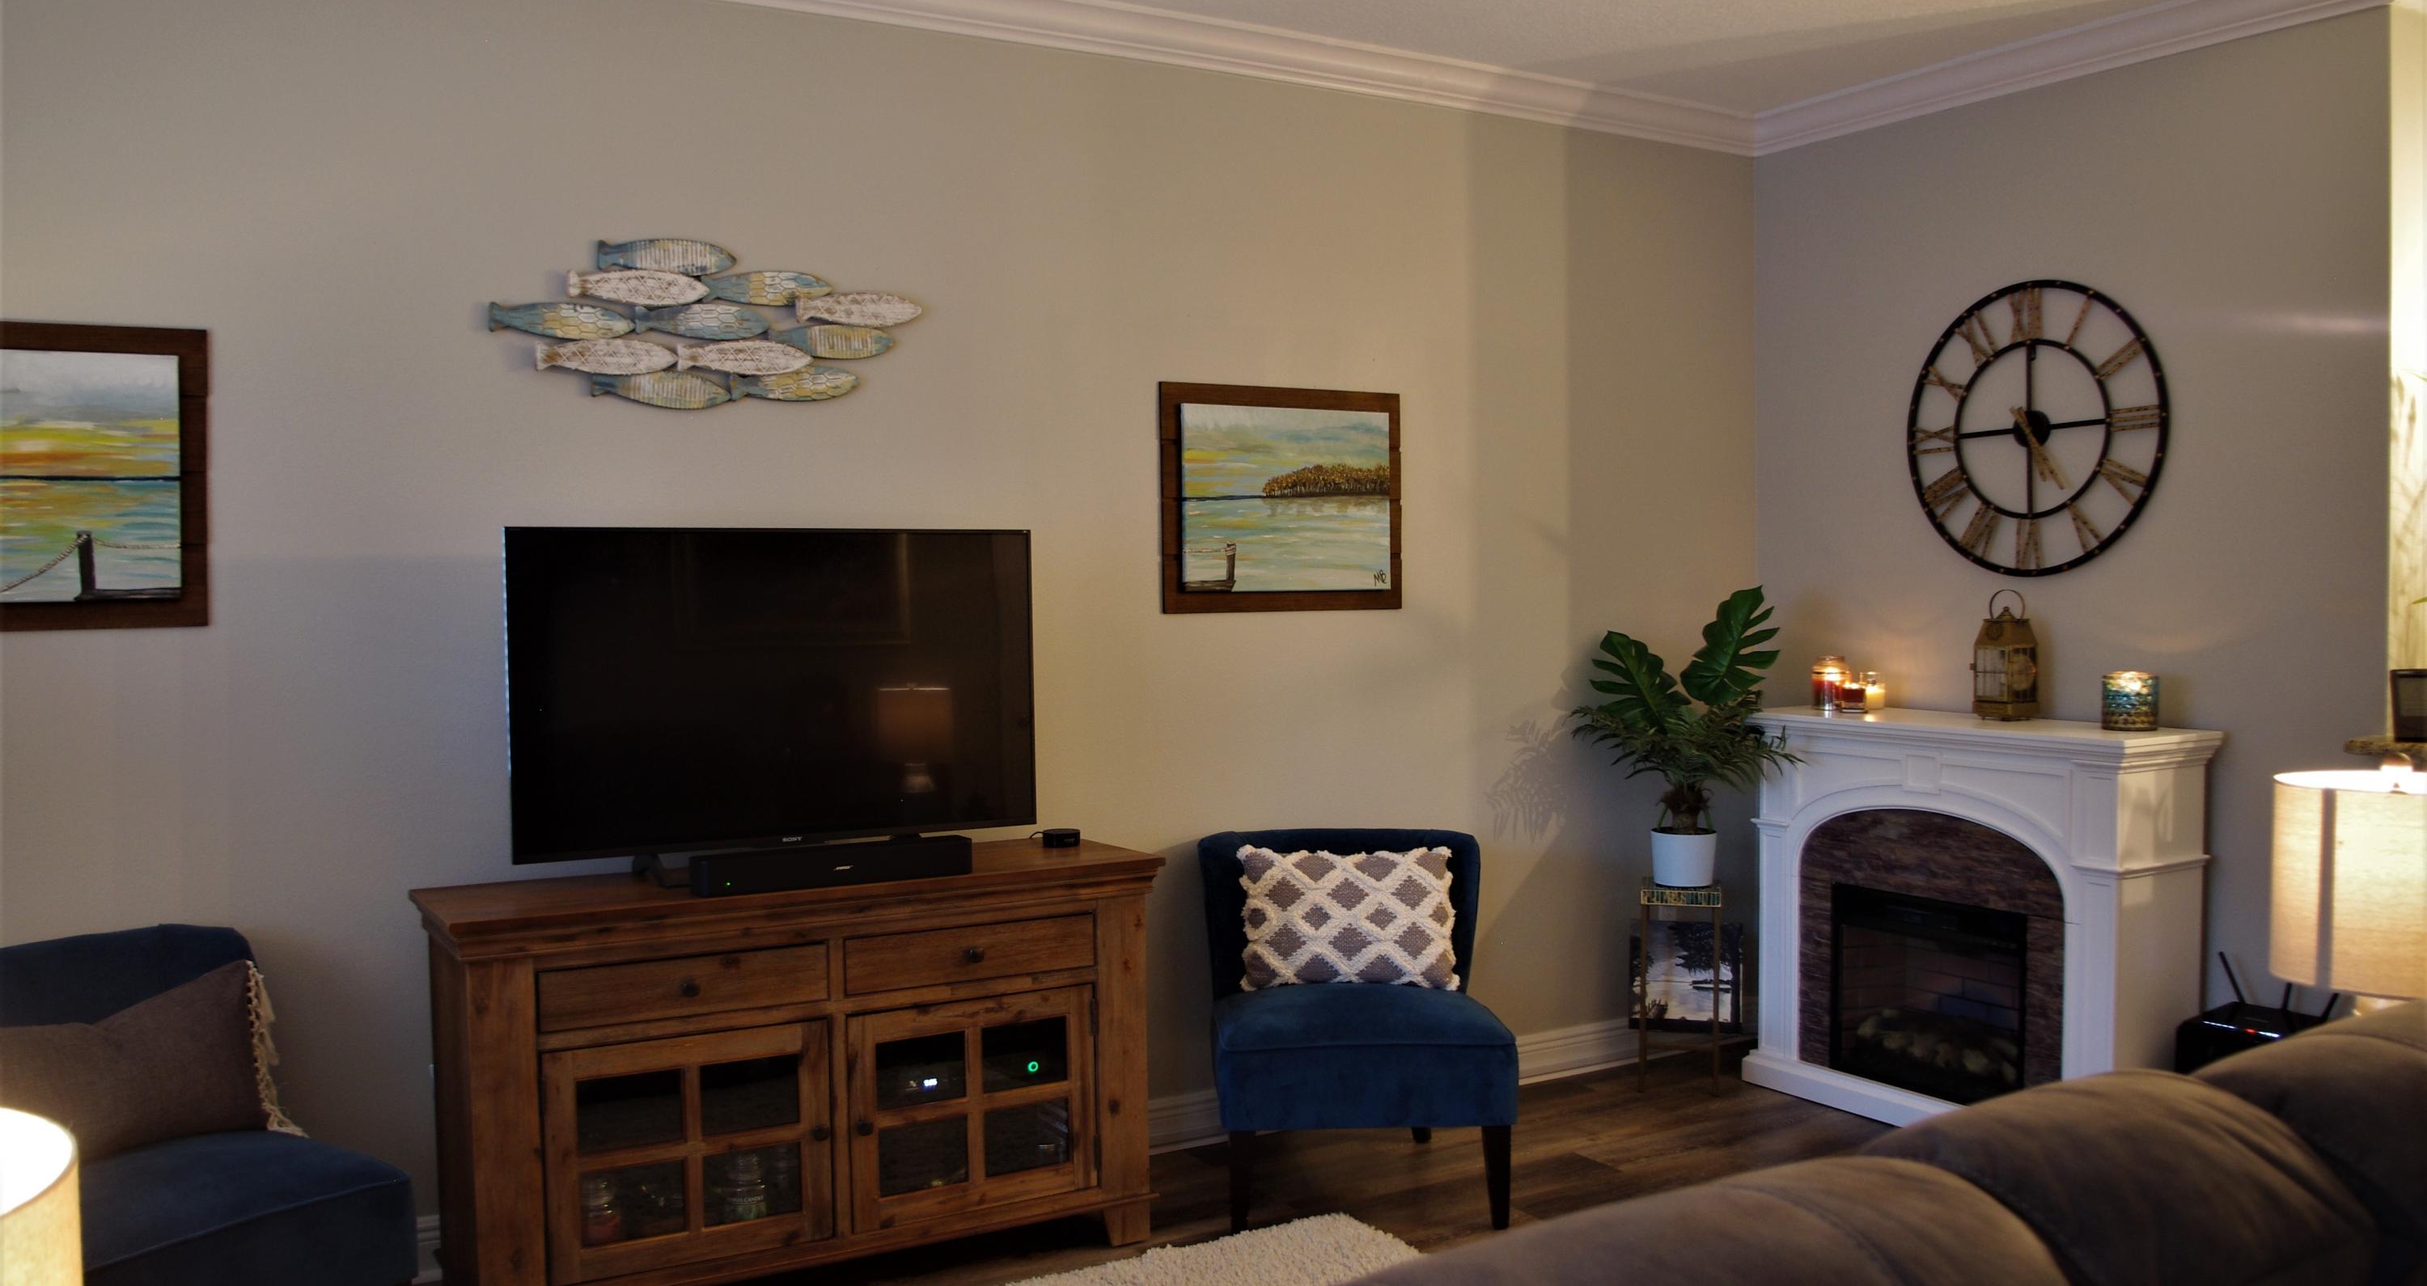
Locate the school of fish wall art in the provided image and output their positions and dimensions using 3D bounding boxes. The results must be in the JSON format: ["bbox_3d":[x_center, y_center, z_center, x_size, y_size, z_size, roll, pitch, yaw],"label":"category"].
[{"bbox_3d":[-1.055,-0.670,3.859,0.910,0.335,0.045,-2,2,-30],"label":"school of fish wall art"}]

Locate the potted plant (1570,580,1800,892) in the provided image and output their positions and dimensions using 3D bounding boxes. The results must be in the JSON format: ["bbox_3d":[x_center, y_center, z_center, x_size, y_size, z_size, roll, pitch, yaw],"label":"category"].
[{"bbox_3d":[1.291,0.255,4.982,0.620,0.830,0.520,0,2,14],"label":"potted plant"}]

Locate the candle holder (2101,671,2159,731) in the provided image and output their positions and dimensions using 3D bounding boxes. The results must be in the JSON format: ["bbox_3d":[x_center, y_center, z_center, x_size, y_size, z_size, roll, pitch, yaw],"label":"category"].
[{"bbox_3d":[2.147,0.140,4.254,0.127,0.132,0.127,-2,2,-30],"label":"candle holder"}]

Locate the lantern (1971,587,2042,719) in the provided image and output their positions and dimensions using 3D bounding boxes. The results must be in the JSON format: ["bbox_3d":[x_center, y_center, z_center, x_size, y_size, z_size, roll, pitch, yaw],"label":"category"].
[{"bbox_3d":[1.984,0.031,4.550,0.155,0.325,0.155,-2,2,-30],"label":"lantern"}]

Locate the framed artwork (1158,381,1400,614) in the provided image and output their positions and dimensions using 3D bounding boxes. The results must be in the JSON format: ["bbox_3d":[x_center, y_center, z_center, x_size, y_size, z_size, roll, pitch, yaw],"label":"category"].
[{"bbox_3d":[0.180,-0.359,4.581,0.715,0.558,0.045,-2,2,-30],"label":"framed artwork"}]

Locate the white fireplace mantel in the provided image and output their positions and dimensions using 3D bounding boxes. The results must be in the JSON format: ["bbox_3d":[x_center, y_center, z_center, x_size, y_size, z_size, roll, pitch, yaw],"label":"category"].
[{"bbox_3d":[1.897,0.718,4.630,0.390,1.050,1.170,-2,2,-30],"label":"white fireplace mantel"}]

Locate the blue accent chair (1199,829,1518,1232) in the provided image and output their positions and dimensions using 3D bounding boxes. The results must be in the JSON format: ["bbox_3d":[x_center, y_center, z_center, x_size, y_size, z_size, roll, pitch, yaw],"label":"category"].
[{"bbox_3d":[0.313,0.866,4.198,0.660,0.800,0.660,0,2,-3],"label":"blue accent chair"}]

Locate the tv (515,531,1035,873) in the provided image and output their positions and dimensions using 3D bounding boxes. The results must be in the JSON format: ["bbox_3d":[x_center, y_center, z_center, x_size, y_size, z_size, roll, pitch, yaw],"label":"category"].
[{"bbox_3d":[-0.873,0.086,3.701,1.085,0.640,0.070,-2,2,-30],"label":"tv"}]

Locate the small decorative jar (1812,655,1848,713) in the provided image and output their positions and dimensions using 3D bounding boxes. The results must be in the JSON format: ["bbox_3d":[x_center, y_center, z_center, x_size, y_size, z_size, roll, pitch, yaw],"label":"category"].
[{"bbox_3d":[1.677,0.111,4.939,0.088,0.145,0.088,-2,2,-30],"label":"small decorative jar"}]

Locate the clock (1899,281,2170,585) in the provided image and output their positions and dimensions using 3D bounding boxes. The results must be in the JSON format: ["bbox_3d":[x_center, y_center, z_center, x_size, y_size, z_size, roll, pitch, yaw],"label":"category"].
[{"bbox_3d":[2.070,-0.541,4.617,0.050,0.757,0.750,-2,2,-30],"label":"clock"}]

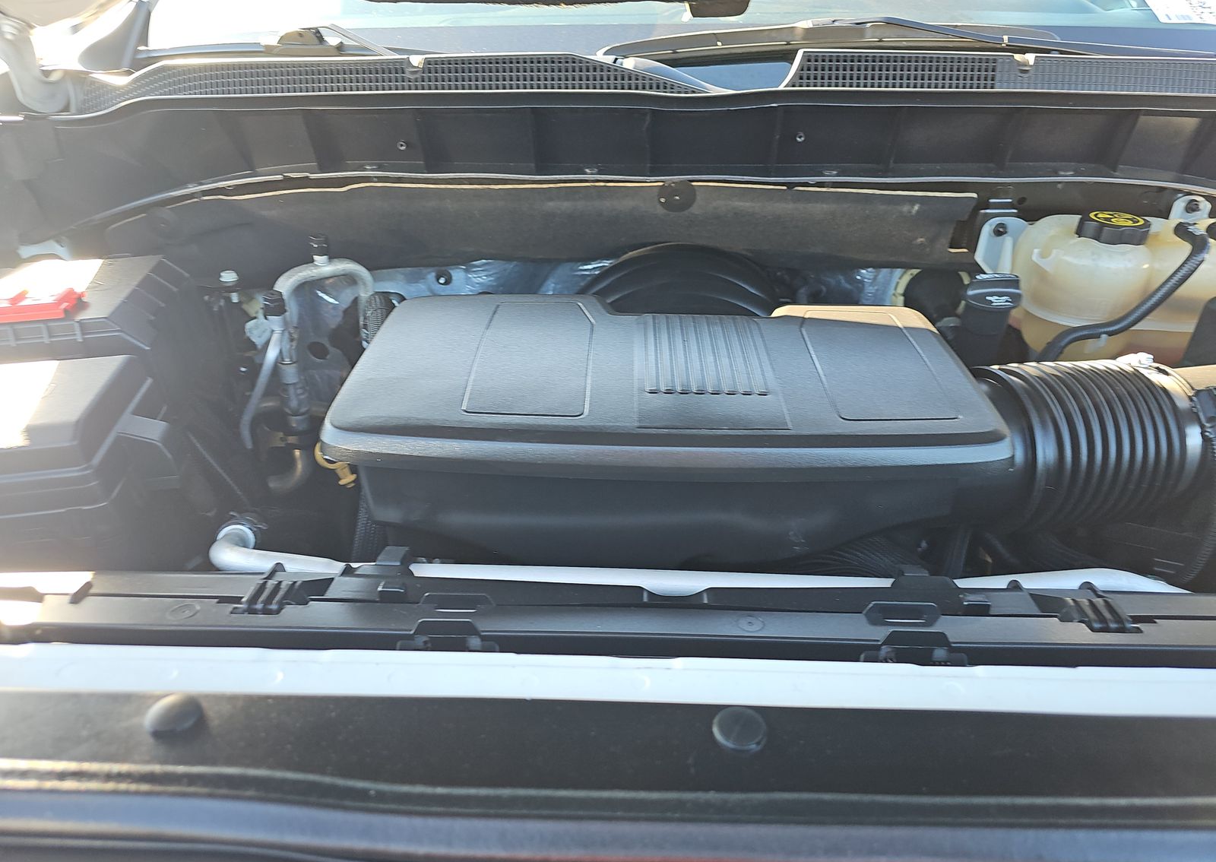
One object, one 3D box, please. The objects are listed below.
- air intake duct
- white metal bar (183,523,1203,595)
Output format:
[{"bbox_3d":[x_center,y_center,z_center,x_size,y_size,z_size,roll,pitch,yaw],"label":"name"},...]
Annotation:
[{"bbox_3d":[0.402,0.012,0.700,0.160,0.140,0.140,1,35,1],"label":"air intake duct"},{"bbox_3d":[0.067,0.095,0.599,0.700,0.054,0.072,1,35,1],"label":"white metal bar"}]

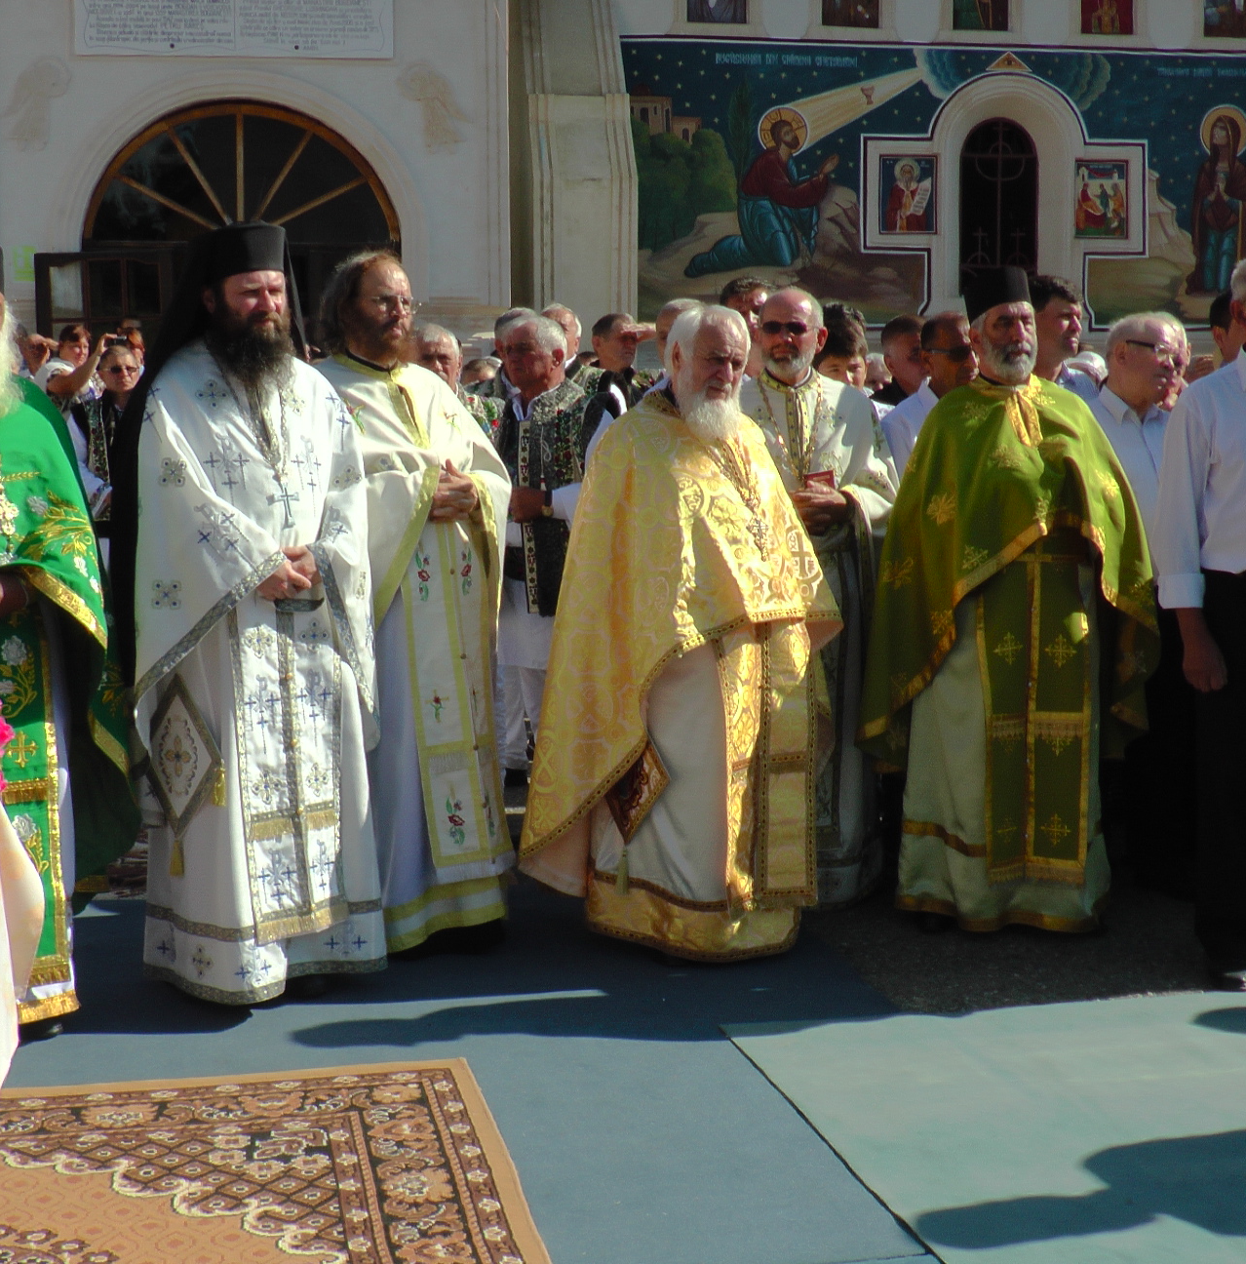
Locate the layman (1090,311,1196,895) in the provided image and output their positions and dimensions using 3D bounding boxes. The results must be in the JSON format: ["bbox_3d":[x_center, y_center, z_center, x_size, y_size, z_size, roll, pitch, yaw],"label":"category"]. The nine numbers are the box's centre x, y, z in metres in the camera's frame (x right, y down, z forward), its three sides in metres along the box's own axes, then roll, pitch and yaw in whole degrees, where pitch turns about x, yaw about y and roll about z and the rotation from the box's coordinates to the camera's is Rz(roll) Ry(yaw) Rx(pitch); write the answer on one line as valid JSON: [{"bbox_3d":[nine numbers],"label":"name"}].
[{"bbox_3d":[1.503,-0.095,5.173,0.500,1.640,0.340,-3,7,-22],"label":"layman"}]

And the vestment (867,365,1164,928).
[{"bbox_3d":[1.038,0.017,4.854,0.760,1.430,0.540,-1,7,-6],"label":"vestment"}]

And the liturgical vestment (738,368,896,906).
[{"bbox_3d":[0.530,-0.005,5.088,0.520,1.460,0.420,0,5,0],"label":"liturgical vestment"}]

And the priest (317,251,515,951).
[{"bbox_3d":[-0.531,-0.087,4.609,0.550,1.765,0.460,-4,6,-40],"label":"priest"}]

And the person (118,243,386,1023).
[{"bbox_3d":[-0.886,-0.062,4.260,0.670,1.775,0.520,-4,6,-38],"label":"person"}]

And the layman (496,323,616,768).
[{"bbox_3d":[-0.255,-0.280,6.511,0.520,1.700,0.360,3,7,25],"label":"layman"}]

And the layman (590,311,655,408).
[{"bbox_3d":[0.008,-0.358,7.056,0.580,1.730,0.420,-5,8,-35],"label":"layman"}]

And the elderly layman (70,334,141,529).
[{"bbox_3d":[-2.252,-0.420,7.993,0.520,1.730,0.340,-3,6,-28],"label":"elderly layman"}]

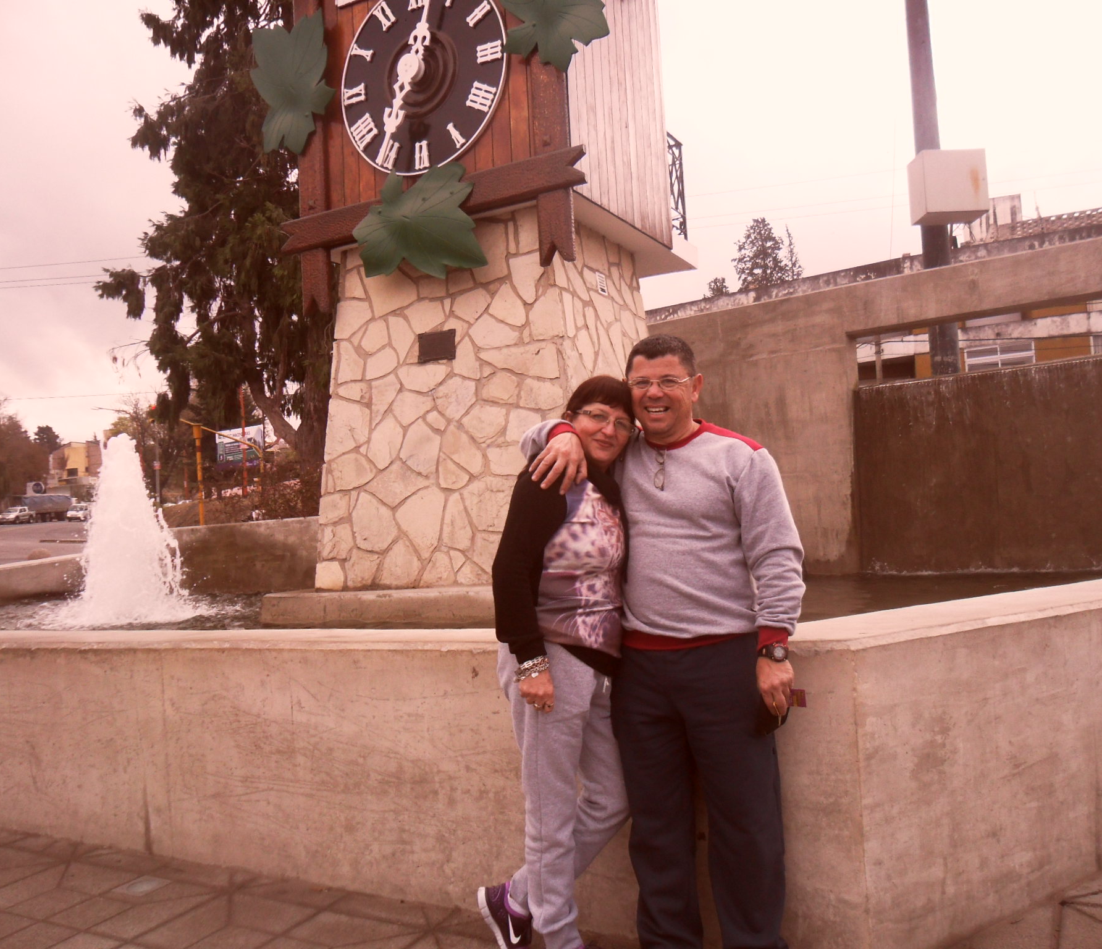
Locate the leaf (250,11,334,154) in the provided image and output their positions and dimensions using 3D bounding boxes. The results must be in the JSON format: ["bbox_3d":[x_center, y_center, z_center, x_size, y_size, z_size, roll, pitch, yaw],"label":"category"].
[{"bbox_3d":[-1.811,-2.733,6.900,0.740,0.970,0.170,-5,-4,27],"label":"leaf"}]

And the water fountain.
[{"bbox_3d":[-3.398,0.423,7.900,1.200,1.500,1.200,-3,-3,0],"label":"water fountain"}]

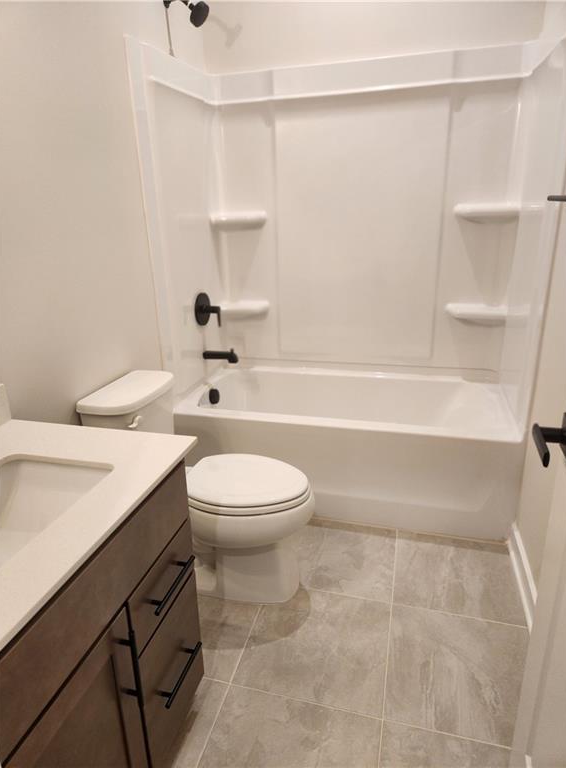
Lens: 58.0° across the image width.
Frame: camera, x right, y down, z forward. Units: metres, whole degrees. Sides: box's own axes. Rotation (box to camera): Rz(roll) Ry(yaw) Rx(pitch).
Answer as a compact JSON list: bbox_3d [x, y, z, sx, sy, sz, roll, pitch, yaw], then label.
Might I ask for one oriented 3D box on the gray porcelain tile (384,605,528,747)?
[{"bbox_3d":[0.570,0.913,1.629,0.462,0.012,0.461,4,21,14],"label":"gray porcelain tile"}]

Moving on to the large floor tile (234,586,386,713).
[{"bbox_3d":[0.119,0.883,1.743,0.464,0.012,0.461,4,21,14],"label":"large floor tile"}]

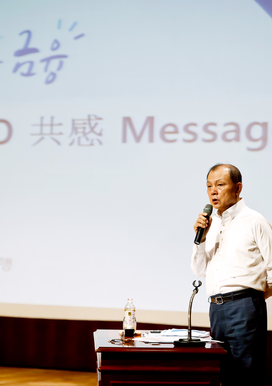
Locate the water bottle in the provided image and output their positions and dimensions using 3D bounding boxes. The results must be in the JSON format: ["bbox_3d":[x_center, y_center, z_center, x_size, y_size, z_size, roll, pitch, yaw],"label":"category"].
[{"bbox_3d":[-0.031,0.660,10.200,0.066,0.207,0.066,0,0,0],"label":"water bottle"}]

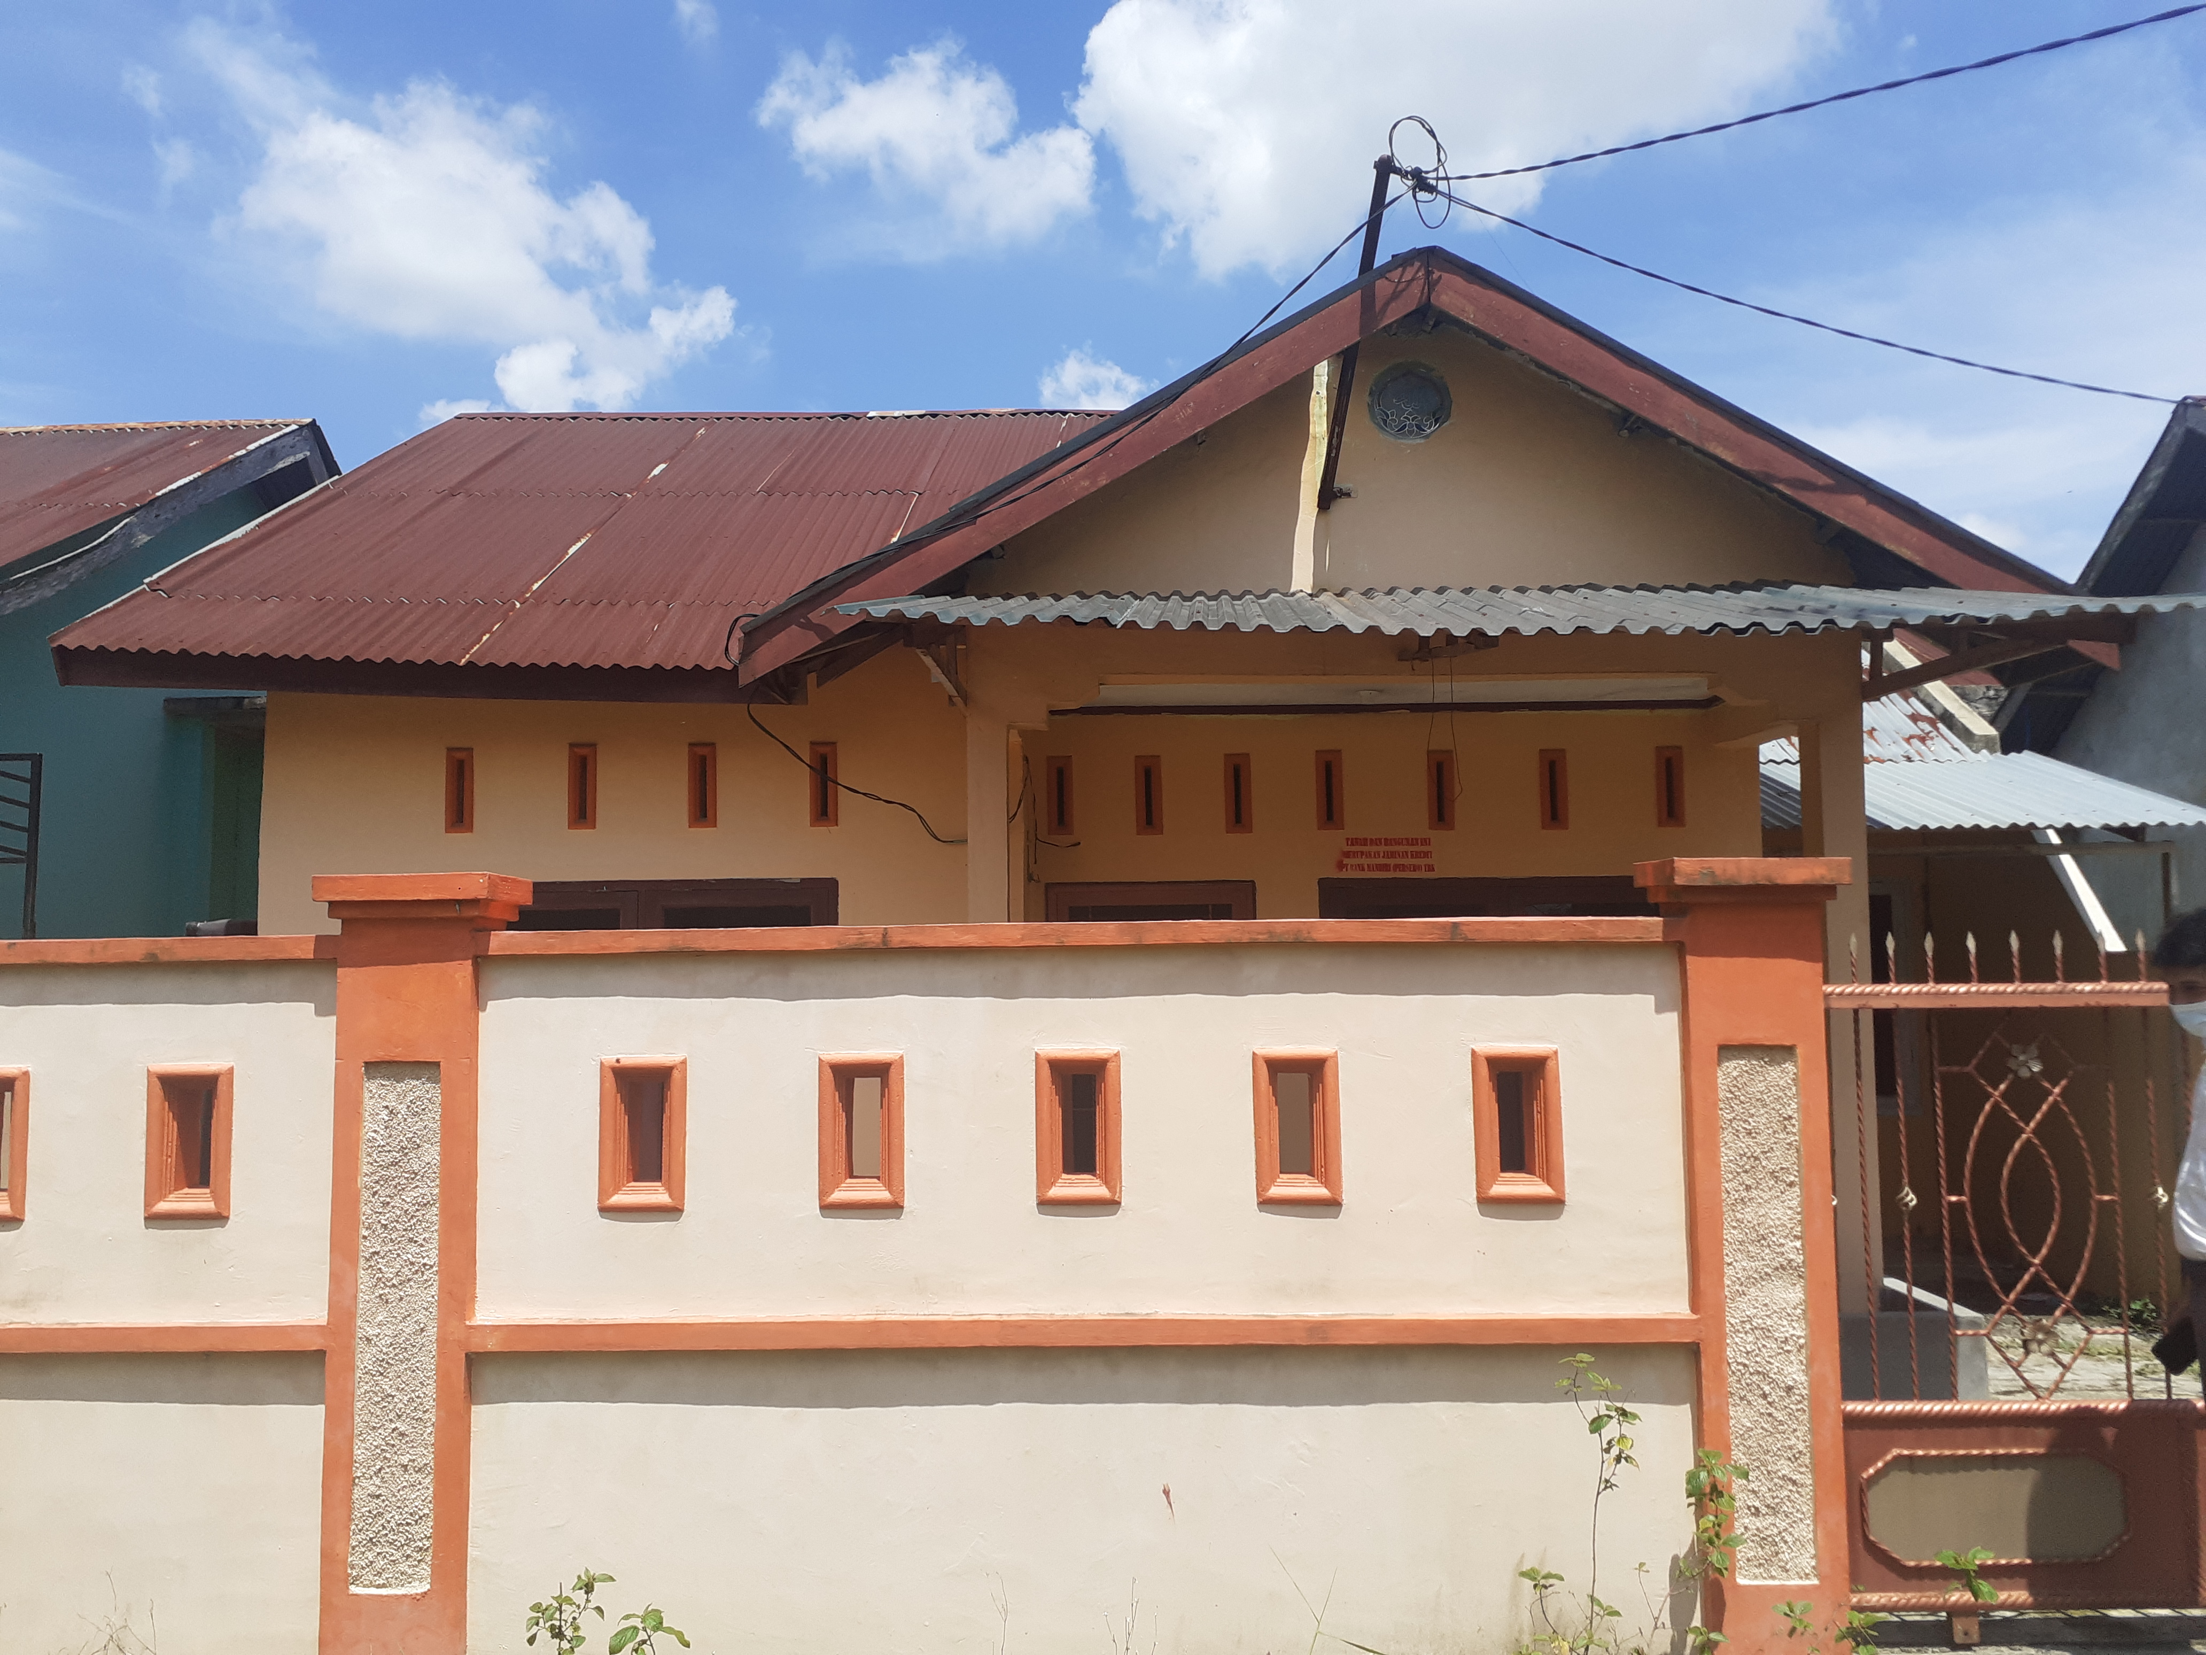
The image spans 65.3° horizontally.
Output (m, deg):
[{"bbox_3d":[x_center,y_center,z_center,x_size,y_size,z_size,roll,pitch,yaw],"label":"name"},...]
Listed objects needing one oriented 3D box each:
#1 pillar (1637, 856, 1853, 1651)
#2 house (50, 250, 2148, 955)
[{"bbox_3d":[1.414,0.921,3.739,0.376,1.701,0.290,-1,-4,1],"label":"pillar"},{"bbox_3d":[-0.093,-0.044,9.331,7.480,4.780,7.200,-1,-4,1],"label":"house"}]

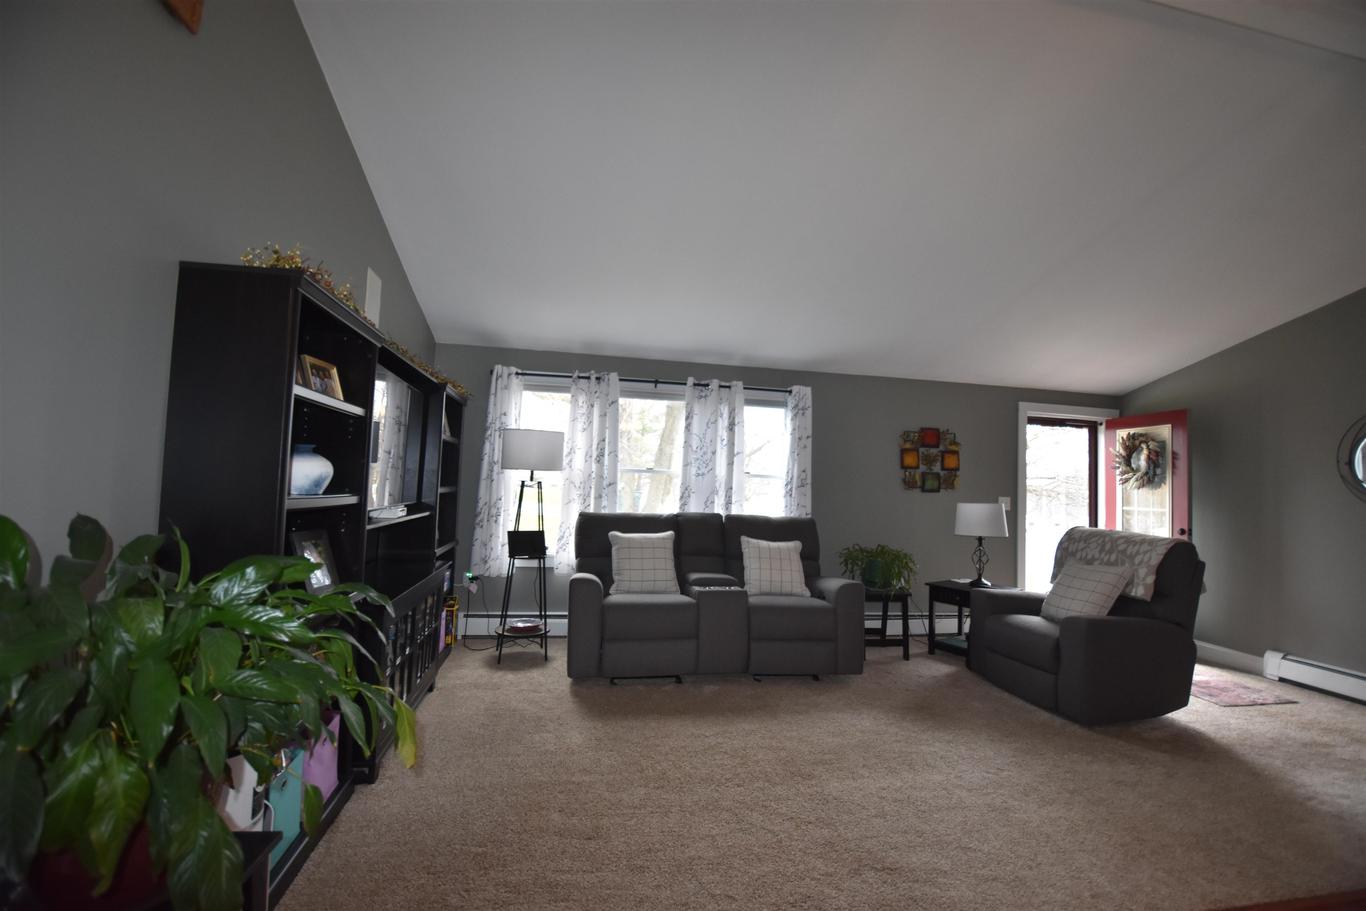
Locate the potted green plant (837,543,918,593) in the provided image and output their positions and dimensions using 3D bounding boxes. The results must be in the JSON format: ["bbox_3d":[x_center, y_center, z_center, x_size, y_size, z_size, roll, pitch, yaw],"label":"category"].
[{"bbox_3d":[1.521,0.879,4.458,0.600,0.390,0.550,3,-3,-11],"label":"potted green plant"}]

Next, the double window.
[{"bbox_3d":[-0.246,0.158,4.746,2.380,1.430,0.100,3,-3,-9],"label":"double window"}]

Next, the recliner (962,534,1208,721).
[{"bbox_3d":[2.491,0.998,3.577,0.900,1.050,0.960,3,-3,-8],"label":"recliner"}]

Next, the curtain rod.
[{"bbox_3d":[-0.260,-0.595,4.688,2.430,0.035,0.090,3,-3,-9],"label":"curtain rod"}]

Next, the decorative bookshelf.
[{"bbox_3d":[-1.461,0.438,2.747,0.320,1.800,2.570,3,-3,-11],"label":"decorative bookshelf"}]

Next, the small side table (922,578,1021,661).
[{"bbox_3d":[2.251,1.296,4.424,0.450,0.550,0.550,5,-4,-43],"label":"small side table"}]

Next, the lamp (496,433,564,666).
[{"bbox_3d":[-1.117,0.622,4.088,0.430,1.605,0.430,3,-3,-11],"label":"lamp"}]

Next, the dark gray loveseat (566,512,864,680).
[{"bbox_3d":[0.163,0.956,4.052,1.880,1.030,0.980,3,-3,-8],"label":"dark gray loveseat"}]

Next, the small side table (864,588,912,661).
[{"bbox_3d":[1.496,1.293,4.433,0.400,0.500,0.400,3,-3,-11],"label":"small side table"}]

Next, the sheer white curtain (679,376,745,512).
[{"bbox_3d":[0.237,0.176,4.746,0.520,1.610,0.110,3,-3,-9],"label":"sheer white curtain"}]

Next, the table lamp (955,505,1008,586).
[{"bbox_3d":[2.368,0.713,4.546,0.390,0.655,0.390,3,-3,-11],"label":"table lamp"}]

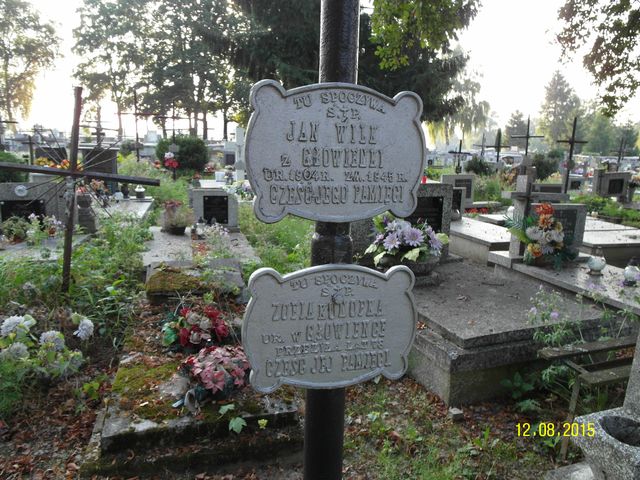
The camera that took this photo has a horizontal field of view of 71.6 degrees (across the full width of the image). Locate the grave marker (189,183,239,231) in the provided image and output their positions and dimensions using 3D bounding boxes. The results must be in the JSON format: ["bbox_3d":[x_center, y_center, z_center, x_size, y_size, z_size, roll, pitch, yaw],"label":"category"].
[{"bbox_3d":[-1.620,-0.479,6.750,0.690,0.650,0.200,-4,13,-19],"label":"grave marker"}]

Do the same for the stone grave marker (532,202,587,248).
[{"bbox_3d":[2.030,-0.086,3.800,0.530,0.430,0.130,-4,13,-18],"label":"stone grave marker"}]

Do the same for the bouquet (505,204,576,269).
[{"bbox_3d":[1.729,-0.035,3.480,0.500,0.480,0.320,-3,13,-12],"label":"bouquet"}]

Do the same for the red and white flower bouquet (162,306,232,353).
[{"bbox_3d":[-0.821,0.588,2.950,0.440,0.250,0.330,-3,13,-12],"label":"red and white flower bouquet"}]

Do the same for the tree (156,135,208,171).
[{"bbox_3d":[-6.043,-3.802,19.500,2.200,1.720,2.100,0,13,0],"label":"tree"}]

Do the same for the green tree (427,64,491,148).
[{"bbox_3d":[13.016,-12.542,42.000,6.200,8.800,6.000,0,13,0],"label":"green tree"}]

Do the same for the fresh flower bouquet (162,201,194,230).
[{"bbox_3d":[-2.105,-0.350,6.600,0.460,0.450,0.420,-4,13,-18],"label":"fresh flower bouquet"}]

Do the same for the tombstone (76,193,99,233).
[{"bbox_3d":[-3.354,-0.390,6.400,0.270,0.560,0.250,-4,13,-18],"label":"tombstone"}]

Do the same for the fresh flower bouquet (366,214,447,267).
[{"bbox_3d":[0.667,0.004,3.420,0.580,0.380,0.460,-1,13,-5],"label":"fresh flower bouquet"}]

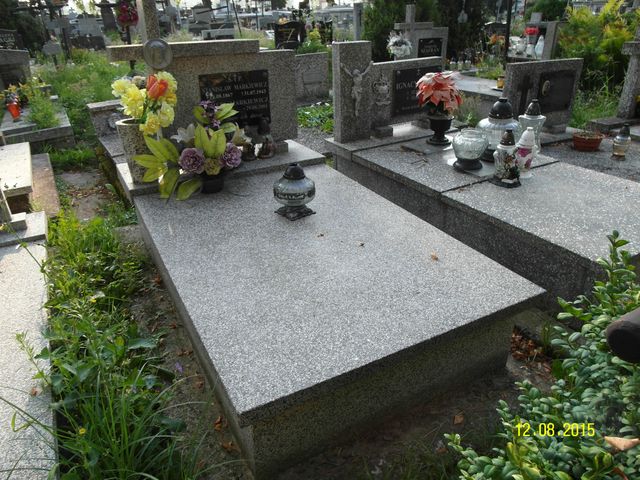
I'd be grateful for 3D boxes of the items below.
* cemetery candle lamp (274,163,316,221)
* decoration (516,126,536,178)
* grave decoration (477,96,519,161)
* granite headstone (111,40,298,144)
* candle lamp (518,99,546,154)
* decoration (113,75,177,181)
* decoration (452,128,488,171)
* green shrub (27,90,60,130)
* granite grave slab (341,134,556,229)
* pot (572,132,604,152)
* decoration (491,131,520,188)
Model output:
[{"bbox_3d":[-0.120,-0.239,2.097,0.194,0.248,0.194,0,28,0],"label":"cemetery candle lamp"},{"bbox_3d":[1.111,-0.462,2.334,0.114,0.253,0.114,-14,31,-25],"label":"decoration"},{"bbox_3d":[1.083,-0.655,2.603,0.260,0.345,0.260,-14,31,-25],"label":"grave decoration"},{"bbox_3d":[-0.608,-0.819,2.544,1.010,0.581,0.111,-15,30,-25],"label":"granite headstone"},{"bbox_3d":[1.454,-0.759,2.946,0.158,0.337,0.158,-15,31,-25],"label":"candle lamp"},{"bbox_3d":[-0.930,-0.582,2.326,0.317,0.554,0.282,-14,31,-25],"label":"decoration"},{"bbox_3d":[0.916,-0.548,2.690,0.203,0.207,0.203,0,28,0],"label":"decoration"},{"bbox_3d":[-2.805,-1.307,4.437,0.297,0.342,0.267,-15,31,-25],"label":"green shrub"},{"bbox_3d":[0.868,-0.428,2.975,1.018,0.270,0.835,-15,31,-25],"label":"granite grave slab"},{"bbox_3d":[2.120,-0.766,3.480,0.214,0.107,0.171,-15,31,-25],"label":"pot"},{"bbox_3d":[1.046,-0.456,2.424,0.138,0.289,0.124,-15,31,-25],"label":"decoration"}]

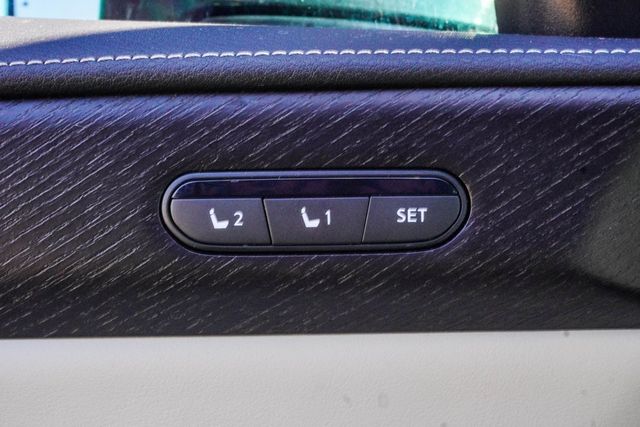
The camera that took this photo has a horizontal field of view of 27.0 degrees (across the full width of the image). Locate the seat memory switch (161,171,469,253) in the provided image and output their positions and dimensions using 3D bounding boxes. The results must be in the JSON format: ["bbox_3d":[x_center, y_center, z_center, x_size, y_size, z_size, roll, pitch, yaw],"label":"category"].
[{"bbox_3d":[-0.001,-0.001,0.362,0.082,0.022,0.010,-1,-3,0],"label":"seat memory switch"}]

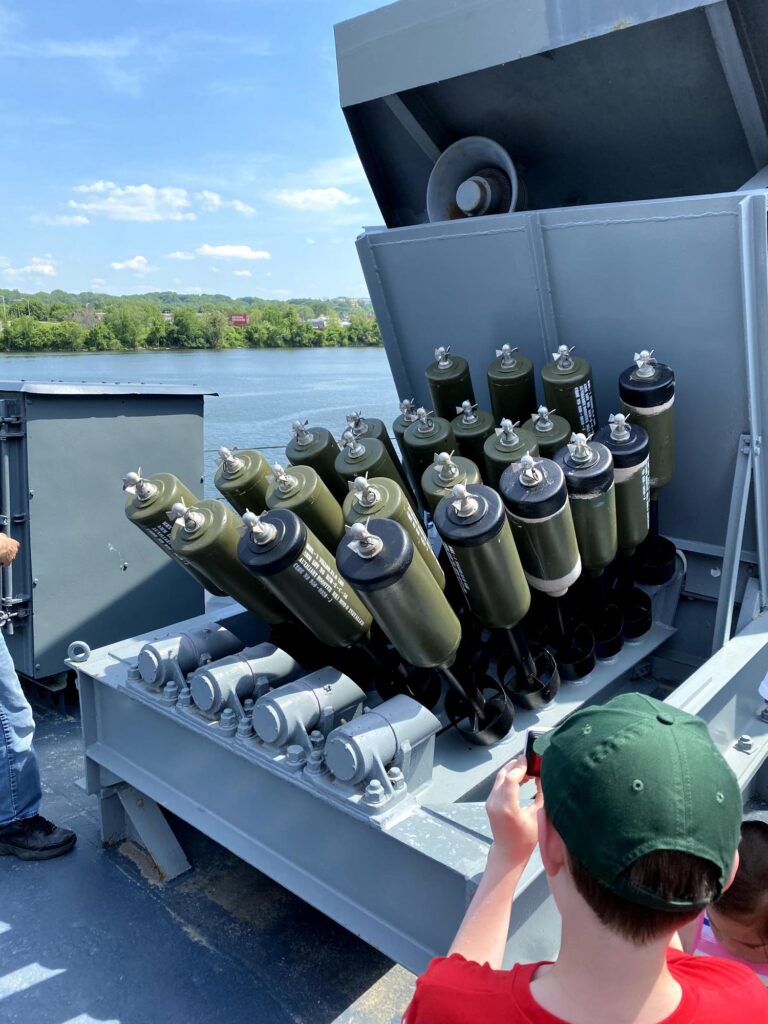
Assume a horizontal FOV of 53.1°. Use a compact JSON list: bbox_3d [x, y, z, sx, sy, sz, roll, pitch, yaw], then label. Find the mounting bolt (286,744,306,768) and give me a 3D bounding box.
[{"bbox_3d":[-0.224,0.624,1.969,0.048,0.037,0.048,12,17,41],"label":"mounting bolt"}]

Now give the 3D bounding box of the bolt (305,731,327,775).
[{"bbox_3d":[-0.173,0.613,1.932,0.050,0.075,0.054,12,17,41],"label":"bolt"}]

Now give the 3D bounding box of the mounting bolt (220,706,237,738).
[{"bbox_3d":[-0.433,0.577,2.124,0.048,0.058,0.048,12,17,41],"label":"mounting bolt"}]

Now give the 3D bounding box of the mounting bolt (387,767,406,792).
[{"bbox_3d":[0.029,0.644,1.865,0.048,0.046,0.048,12,17,41],"label":"mounting bolt"}]

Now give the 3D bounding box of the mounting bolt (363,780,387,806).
[{"bbox_3d":[-0.019,0.656,1.806,0.048,0.048,0.048,12,17,41],"label":"mounting bolt"}]

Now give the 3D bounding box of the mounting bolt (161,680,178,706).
[{"bbox_3d":[-0.641,0.538,2.300,0.048,0.054,0.048,12,17,41],"label":"mounting bolt"}]

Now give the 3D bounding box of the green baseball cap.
[{"bbox_3d":[0.230,0.219,0.708,0.168,0.130,0.250,2,24,-5],"label":"green baseball cap"}]

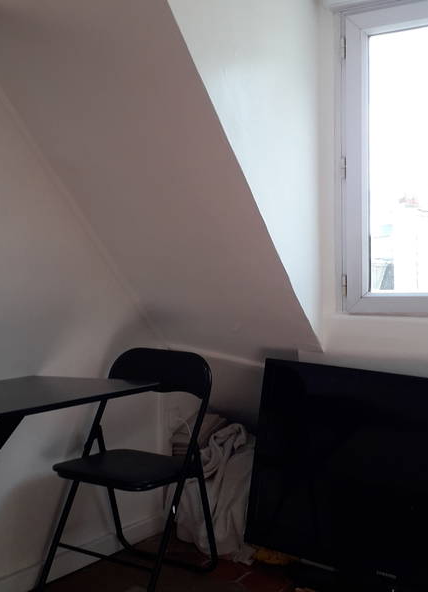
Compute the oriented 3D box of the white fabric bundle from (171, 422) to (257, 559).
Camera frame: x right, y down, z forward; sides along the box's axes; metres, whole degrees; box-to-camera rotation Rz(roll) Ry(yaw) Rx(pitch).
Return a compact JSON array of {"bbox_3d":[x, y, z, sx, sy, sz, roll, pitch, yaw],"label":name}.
[{"bbox_3d":[0.005,0.765,2.500,0.340,0.510,0.230,0,1,30],"label":"white fabric bundle"}]

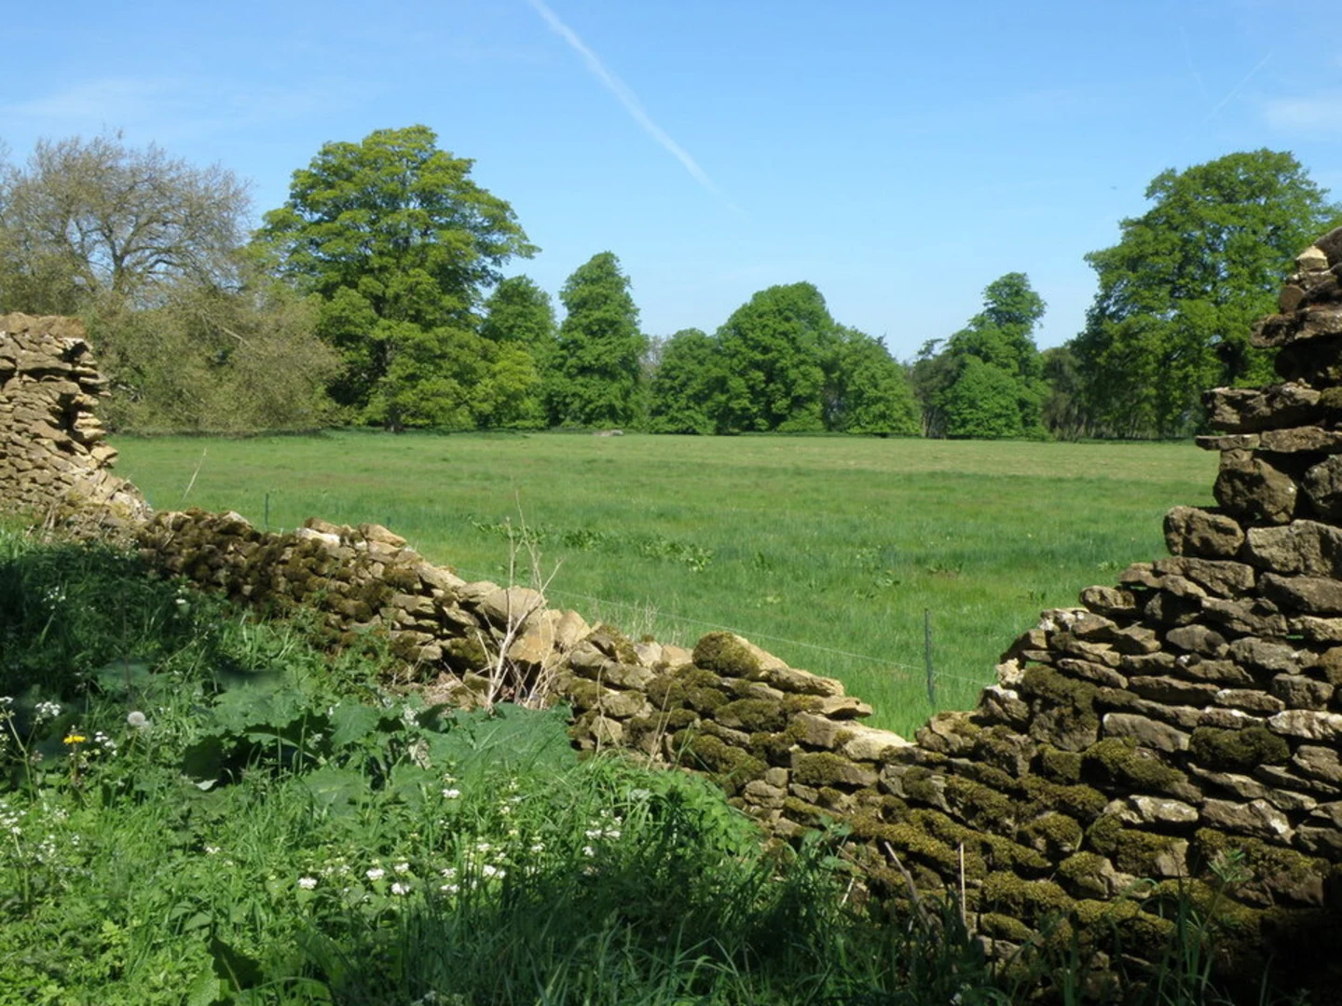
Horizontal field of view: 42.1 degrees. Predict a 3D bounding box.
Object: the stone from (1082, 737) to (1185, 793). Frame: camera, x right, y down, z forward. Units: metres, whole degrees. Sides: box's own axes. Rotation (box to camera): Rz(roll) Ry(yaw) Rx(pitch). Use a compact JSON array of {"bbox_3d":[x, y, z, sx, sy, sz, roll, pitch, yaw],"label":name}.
[{"bbox_3d":[1.083,0.613,4.080,0.170,0.112,0.235,-3,4,-41],"label":"stone"}]

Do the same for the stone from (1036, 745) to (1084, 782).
[{"bbox_3d":[0.948,0.636,4.250,0.115,0.080,0.115,-3,4,-41],"label":"stone"}]

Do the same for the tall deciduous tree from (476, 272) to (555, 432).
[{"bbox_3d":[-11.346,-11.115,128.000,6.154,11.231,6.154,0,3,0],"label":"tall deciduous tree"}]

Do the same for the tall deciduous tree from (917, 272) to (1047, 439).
[{"bbox_3d":[26.193,-12.456,147.000,10.600,13.900,9.500,0,3,0],"label":"tall deciduous tree"}]

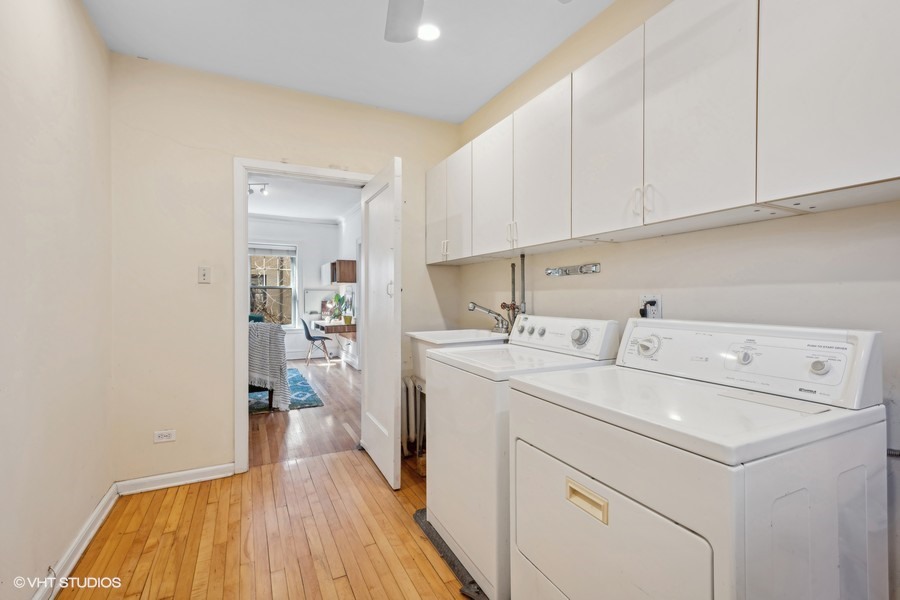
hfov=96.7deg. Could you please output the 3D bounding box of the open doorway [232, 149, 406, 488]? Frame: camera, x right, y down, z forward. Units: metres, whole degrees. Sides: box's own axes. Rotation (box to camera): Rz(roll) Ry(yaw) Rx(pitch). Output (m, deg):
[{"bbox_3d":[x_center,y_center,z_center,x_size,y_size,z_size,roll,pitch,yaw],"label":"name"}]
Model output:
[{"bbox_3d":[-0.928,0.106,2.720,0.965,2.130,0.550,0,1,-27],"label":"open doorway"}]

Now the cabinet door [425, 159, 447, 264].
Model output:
[{"bbox_3d":[-0.095,-0.662,3.110,0.025,0.751,0.367,0,0,-27],"label":"cabinet door"}]

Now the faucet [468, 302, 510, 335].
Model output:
[{"bbox_3d":[0.259,0.119,2.715,0.310,0.207,0.190,0,1,-27],"label":"faucet"}]

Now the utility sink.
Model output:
[{"bbox_3d":[0.068,0.393,2.769,0.625,0.318,0.725,0,1,-27],"label":"utility sink"}]

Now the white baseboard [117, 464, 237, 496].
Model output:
[{"bbox_3d":[-1.725,1.129,2.542,0.625,0.087,0.022,0,1,-27],"label":"white baseboard"}]

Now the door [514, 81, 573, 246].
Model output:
[{"bbox_3d":[0.465,-0.654,2.013,0.025,0.751,0.440,0,0,-27],"label":"door"}]

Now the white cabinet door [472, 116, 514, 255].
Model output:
[{"bbox_3d":[0.261,-0.657,2.412,0.025,0.751,0.457,0,0,-27],"label":"white cabinet door"}]

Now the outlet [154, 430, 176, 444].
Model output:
[{"bbox_3d":[-1.786,0.858,2.515,0.116,0.074,0.012,0,1,-27],"label":"outlet"}]

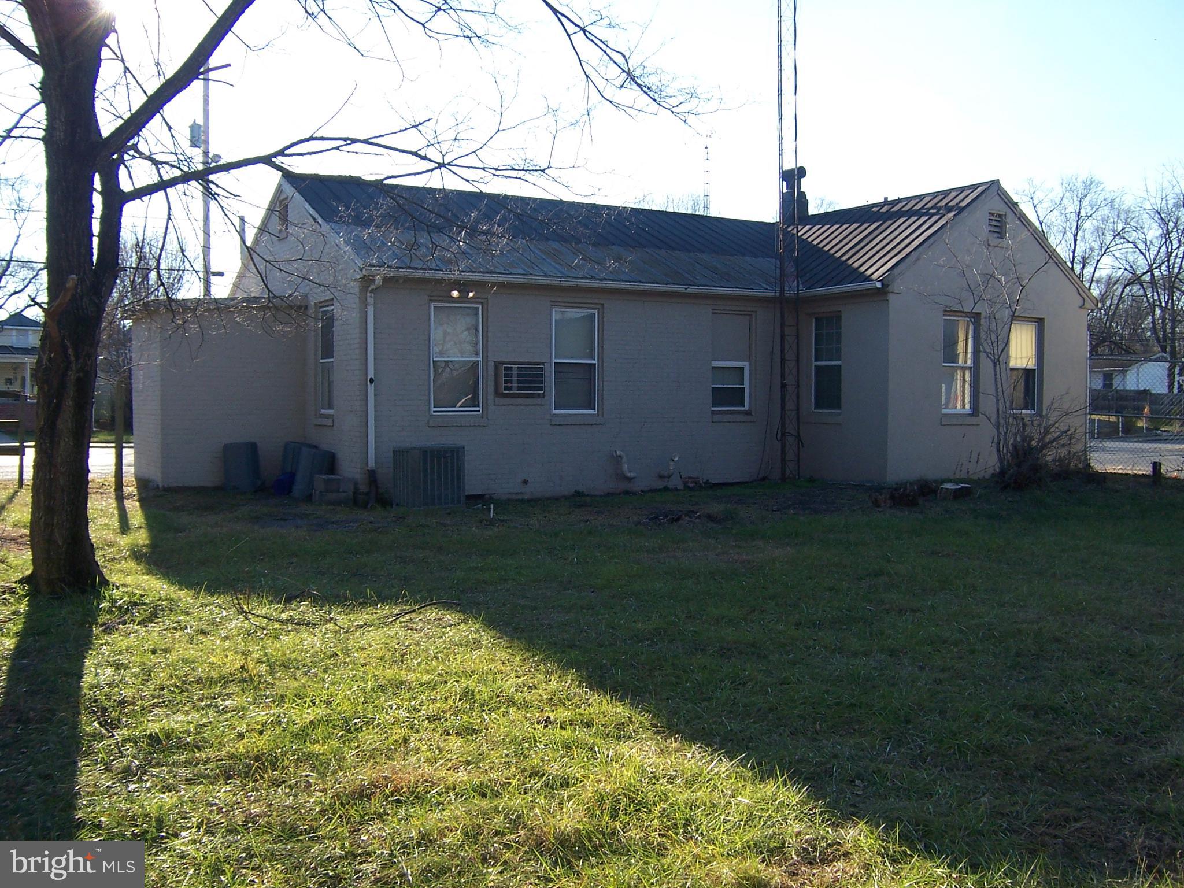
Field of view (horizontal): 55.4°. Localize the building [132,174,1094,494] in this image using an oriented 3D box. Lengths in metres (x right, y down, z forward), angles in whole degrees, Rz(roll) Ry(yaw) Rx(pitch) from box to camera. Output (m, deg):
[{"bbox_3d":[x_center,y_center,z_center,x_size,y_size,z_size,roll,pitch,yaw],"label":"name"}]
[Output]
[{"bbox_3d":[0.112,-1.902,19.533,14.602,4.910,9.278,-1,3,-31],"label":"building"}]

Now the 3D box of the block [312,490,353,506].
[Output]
[{"bbox_3d":[-3.178,0.662,13.901,0.420,0.190,0.200,-2,3,-34],"label":"block"}]

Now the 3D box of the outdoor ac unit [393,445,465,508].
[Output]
[{"bbox_3d":[-2.095,0.404,14.517,0.680,0.735,0.700,-1,3,-31],"label":"outdoor ac unit"}]

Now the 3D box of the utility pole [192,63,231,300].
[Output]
[{"bbox_3d":[-11.803,-5.793,34.821,1.100,11.500,0.600,-1,2,-19],"label":"utility pole"}]

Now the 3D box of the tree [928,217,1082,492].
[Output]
[{"bbox_3d":[6.535,-1.413,17.772,2.250,4.000,1.800,1,3,20],"label":"tree"}]

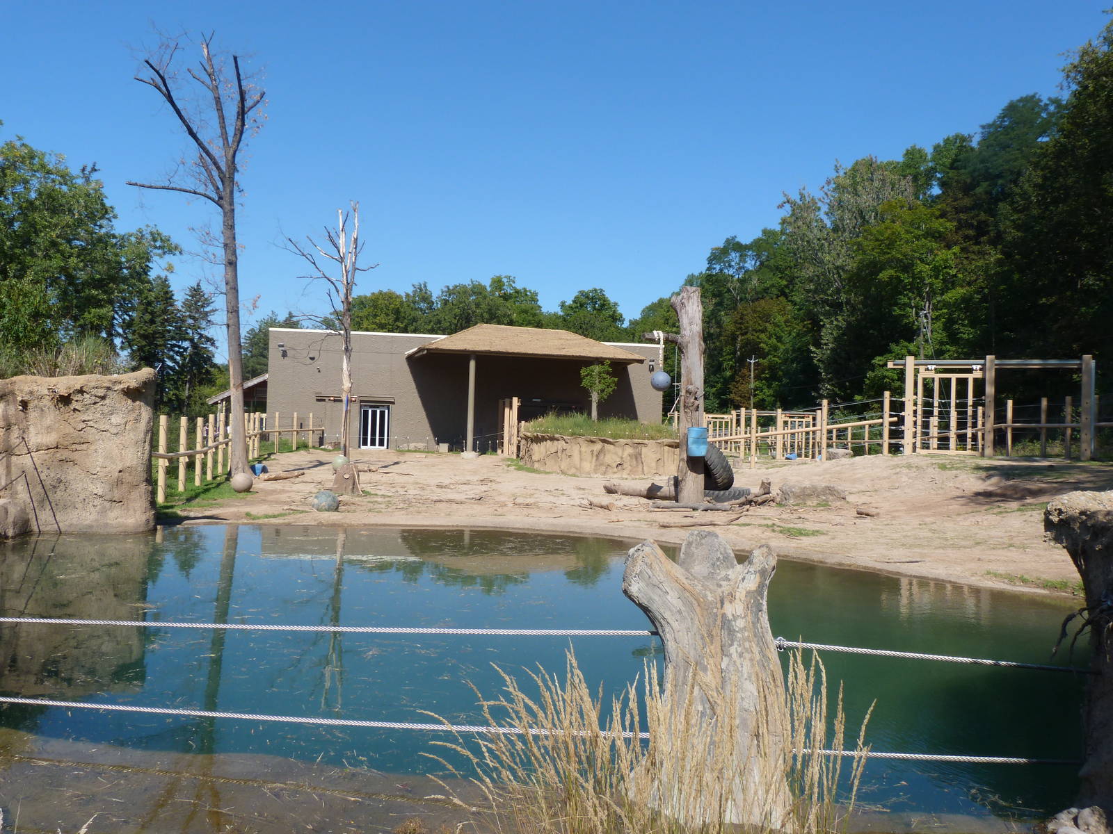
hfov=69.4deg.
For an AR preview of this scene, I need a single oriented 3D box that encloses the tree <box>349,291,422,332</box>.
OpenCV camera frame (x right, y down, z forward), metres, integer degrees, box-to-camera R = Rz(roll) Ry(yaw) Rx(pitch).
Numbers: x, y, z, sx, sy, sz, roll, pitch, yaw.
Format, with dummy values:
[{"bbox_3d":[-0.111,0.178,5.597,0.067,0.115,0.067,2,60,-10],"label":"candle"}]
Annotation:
[{"bbox_3d":[-24.477,-7.981,114.970,10.300,20.000,10.300,2,0,0],"label":"tree"}]

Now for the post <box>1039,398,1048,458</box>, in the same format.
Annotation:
[{"bbox_3d":[18.571,0.407,30.600,0.210,2.300,0.210,1,-1,31],"label":"post"}]

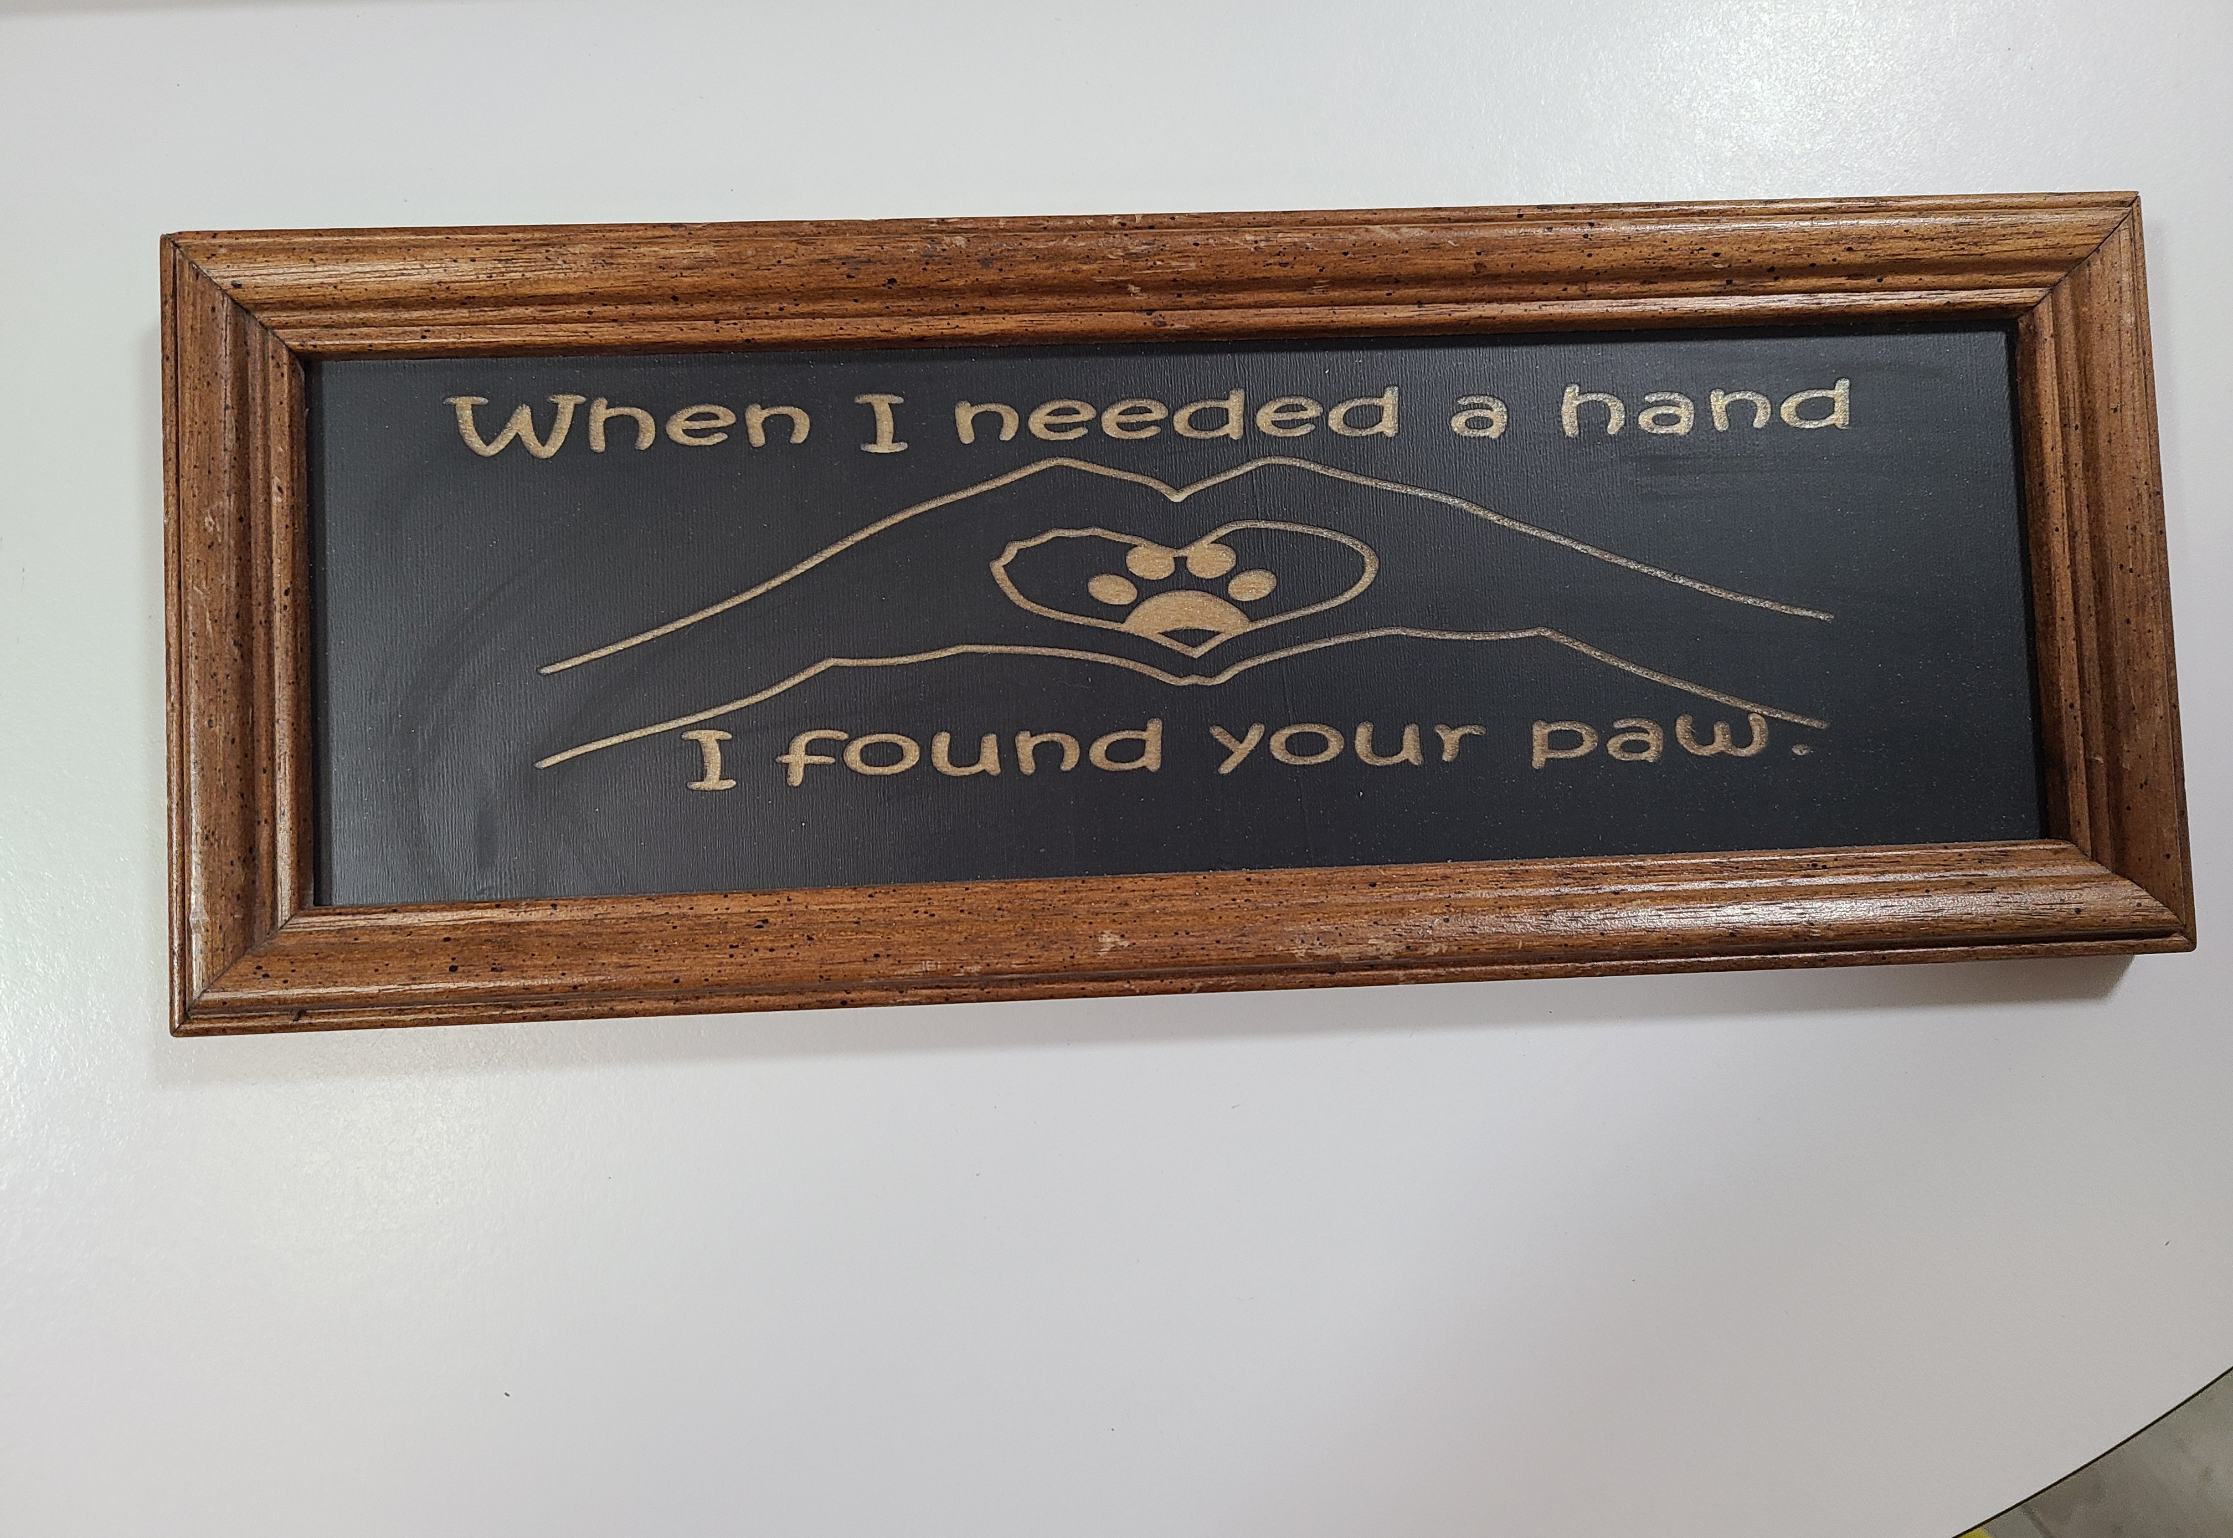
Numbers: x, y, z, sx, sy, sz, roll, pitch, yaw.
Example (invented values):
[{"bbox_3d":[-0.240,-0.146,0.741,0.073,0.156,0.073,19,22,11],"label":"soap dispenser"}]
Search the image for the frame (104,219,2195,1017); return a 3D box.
[{"bbox_3d":[0.017,-0.038,0.385,0.455,0.022,0.177,-2,87,-3],"label":"frame"}]

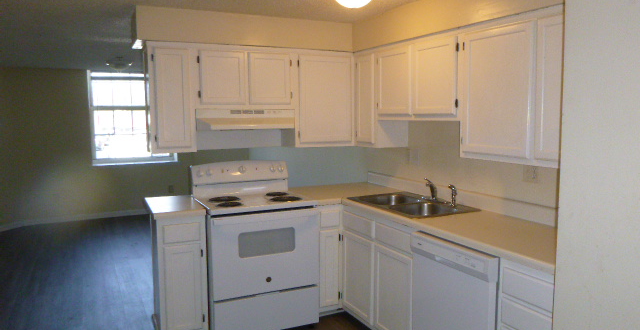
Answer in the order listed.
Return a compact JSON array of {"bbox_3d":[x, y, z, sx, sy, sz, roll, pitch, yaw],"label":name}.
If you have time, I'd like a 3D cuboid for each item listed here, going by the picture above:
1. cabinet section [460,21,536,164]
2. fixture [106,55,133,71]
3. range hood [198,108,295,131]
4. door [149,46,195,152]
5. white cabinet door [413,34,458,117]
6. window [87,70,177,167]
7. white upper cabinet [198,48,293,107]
[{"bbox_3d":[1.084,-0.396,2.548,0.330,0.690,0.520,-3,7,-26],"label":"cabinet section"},{"bbox_3d":[-2.408,-1.203,5.470,0.326,0.187,0.326,-3,6,-25],"label":"fixture"},{"bbox_3d":[-0.566,-0.341,3.465,0.754,0.146,0.440,-3,6,-25],"label":"range hood"},{"bbox_3d":[-1.021,-0.462,3.234,0.244,0.687,0.022,-3,7,-26],"label":"door"},{"bbox_3d":[0.728,-0.546,2.917,0.032,0.460,0.434,-3,7,-26],"label":"white cabinet door"},{"bbox_3d":[-2.860,-0.720,7.044,1.258,1.411,0.109,-3,6,-25],"label":"window"},{"bbox_3d":[-0.594,-0.646,3.489,0.754,0.456,0.316,-3,6,-25],"label":"white upper cabinet"}]

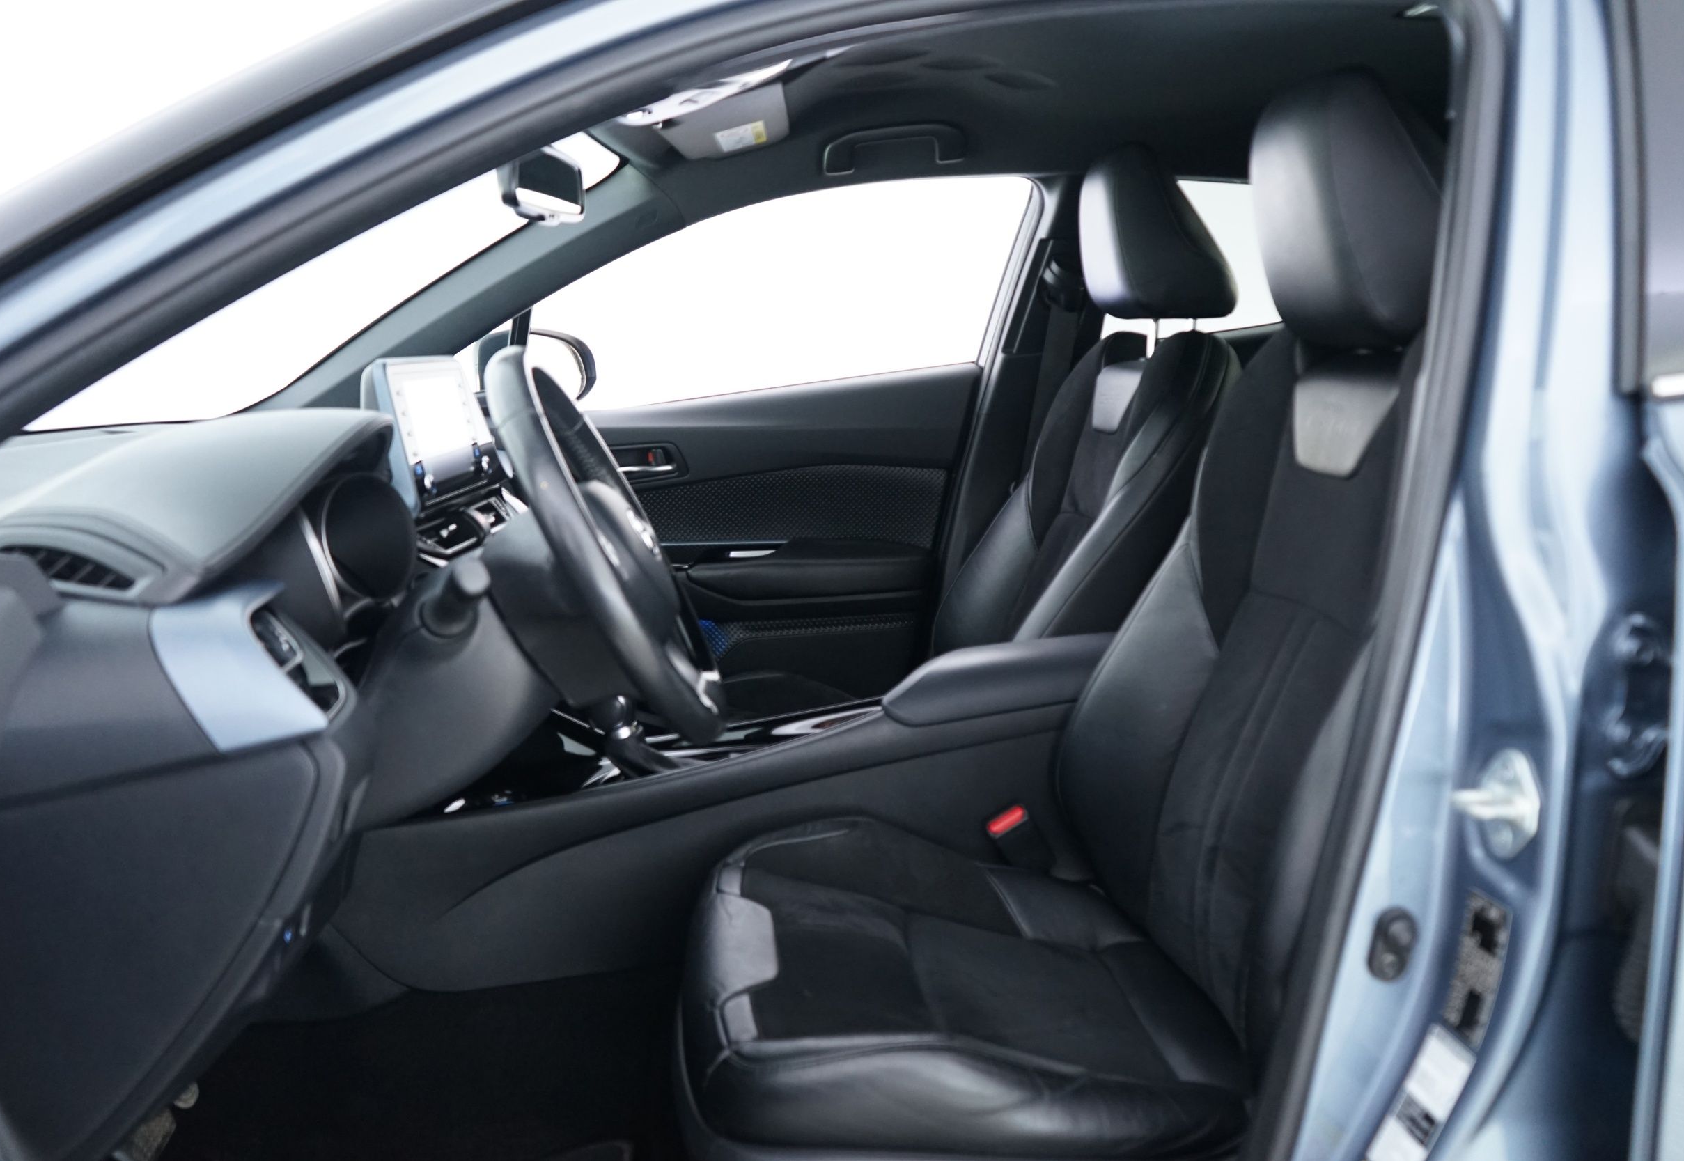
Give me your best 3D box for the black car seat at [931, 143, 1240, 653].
[{"bbox_3d":[0.184,-0.088,1.868,0.800,0.980,0.520,-3,10,-5],"label":"black car seat"}]

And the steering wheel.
[{"bbox_3d":[-0.208,-0.021,1.143,0.090,0.370,0.370,-28,11,0],"label":"steering wheel"}]

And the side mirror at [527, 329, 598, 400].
[{"bbox_3d":[-0.522,-0.367,2.346,0.130,0.150,0.210,1,10,13],"label":"side mirror"}]

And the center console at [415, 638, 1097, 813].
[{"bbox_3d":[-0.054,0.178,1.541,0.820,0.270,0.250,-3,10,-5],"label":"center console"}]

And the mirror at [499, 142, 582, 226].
[{"bbox_3d":[-0.317,-0.417,1.419,0.045,0.075,0.225,-1,10,6],"label":"mirror"}]

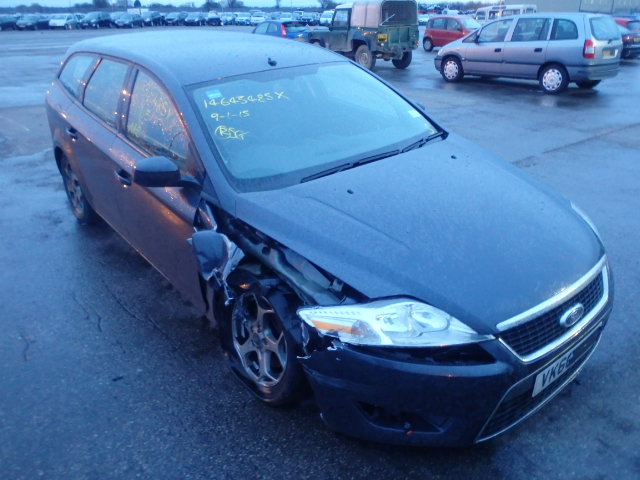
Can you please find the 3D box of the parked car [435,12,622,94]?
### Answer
[{"bbox_3d":[4.777,-4.568,12.407,1.742,1.650,4.317,-18,29,-35],"label":"parked car"}]

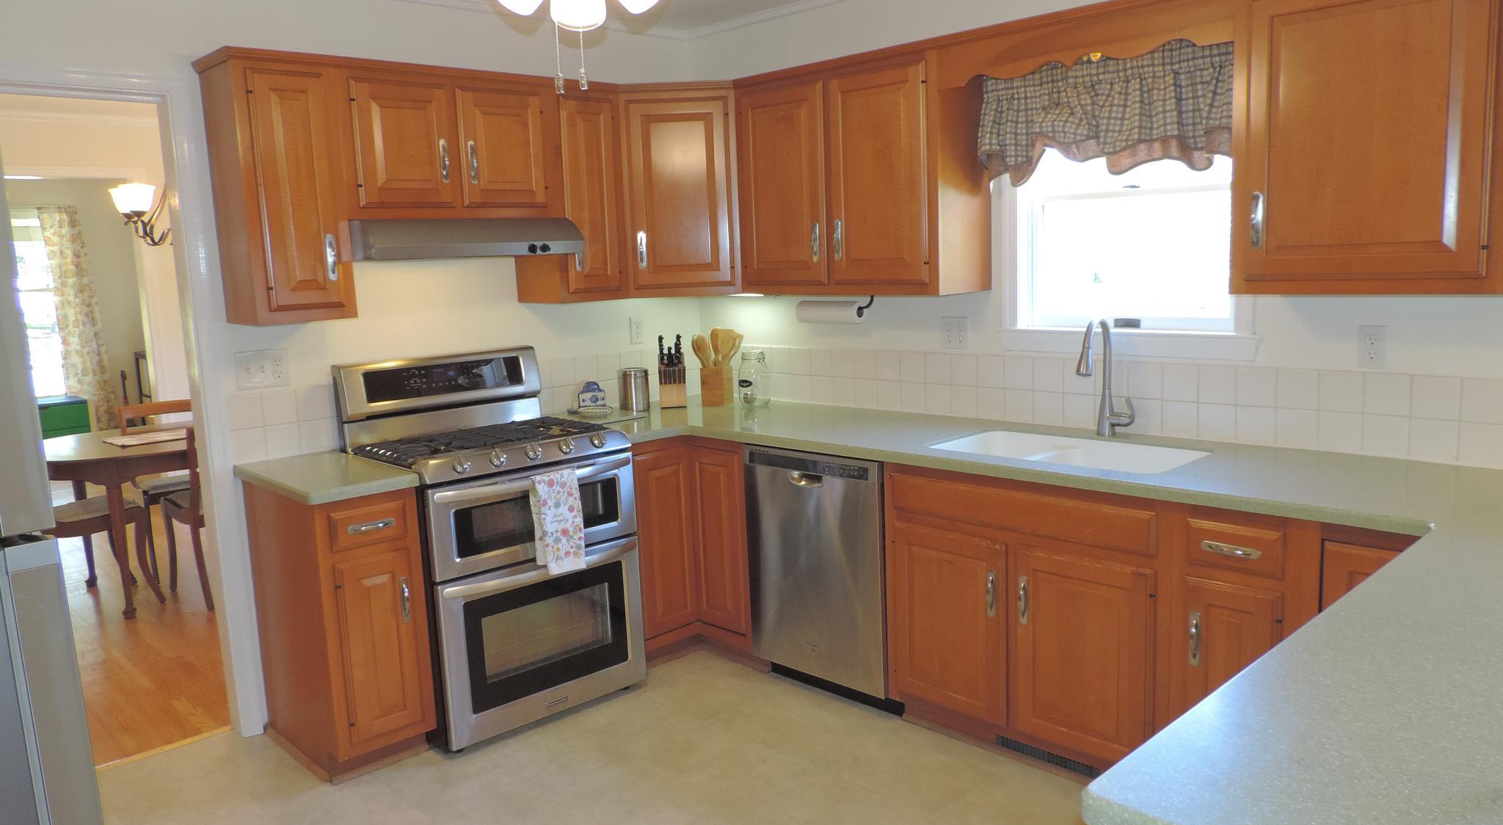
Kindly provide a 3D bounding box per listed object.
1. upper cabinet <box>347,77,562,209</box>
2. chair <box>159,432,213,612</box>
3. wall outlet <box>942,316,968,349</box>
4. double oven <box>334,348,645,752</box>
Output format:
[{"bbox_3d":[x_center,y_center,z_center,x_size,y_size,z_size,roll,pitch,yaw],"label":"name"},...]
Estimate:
[{"bbox_3d":[-1.091,-0.896,3.587,0.762,0.460,0.317,-10,12,-43],"label":"upper cabinet"},{"bbox_3d":[-2.514,0.442,5.016,0.470,0.860,0.545,-10,12,-43],"label":"chair"},{"bbox_3d":[0.714,-0.278,3.659,0.010,0.114,0.111,-10,12,-44],"label":"wall outlet"},{"bbox_3d":[-0.882,0.412,3.550,0.767,1.185,0.684,-10,12,-44],"label":"double oven"}]

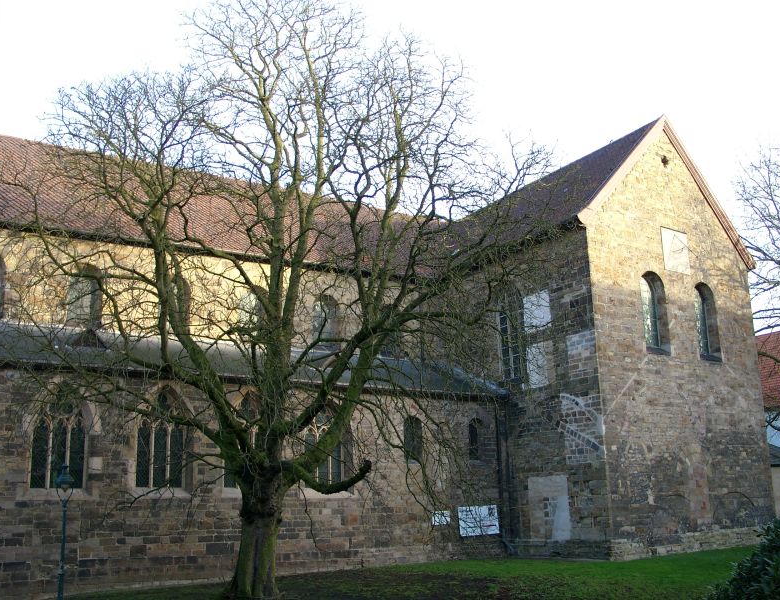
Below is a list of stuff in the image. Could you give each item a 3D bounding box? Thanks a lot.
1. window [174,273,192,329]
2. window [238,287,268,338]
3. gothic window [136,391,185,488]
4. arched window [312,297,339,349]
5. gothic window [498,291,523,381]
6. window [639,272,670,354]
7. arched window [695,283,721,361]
[{"bbox_3d":[-7.690,0.159,27.981,1.114,2.177,0.300,7,-16,-28],"label":"window"},{"bbox_3d":[-5.131,0.507,29.384,1.136,2.114,0.300,7,-16,-28],"label":"window"},{"bbox_3d":[-6.451,3.907,22.278,1.433,2.846,0.300,7,-16,-28],"label":"gothic window"},{"bbox_3d":[-2.549,0.834,30.793,1.147,2.151,0.300,7,-16,-28],"label":"arched window"},{"bbox_3d":[4.469,1.217,28.478,0.300,3.433,1.228,9,-17,-34],"label":"gothic window"},{"bbox_3d":[9.177,0.460,27.506,1.396,2.959,0.300,9,-17,-34],"label":"window"},{"bbox_3d":[11.730,0.841,29.325,1.396,3.043,0.300,9,-17,-34],"label":"arched window"}]

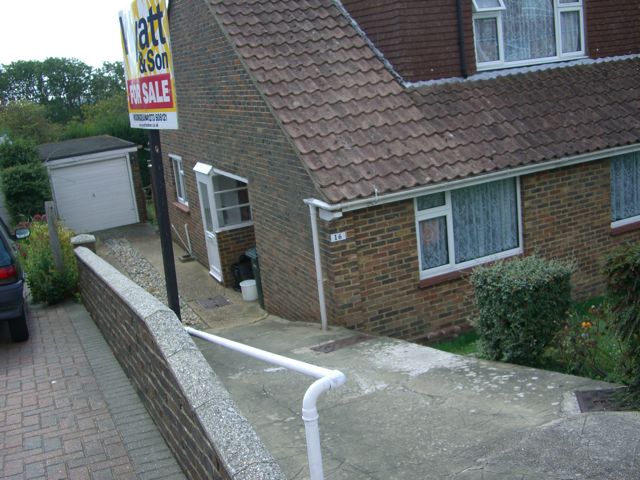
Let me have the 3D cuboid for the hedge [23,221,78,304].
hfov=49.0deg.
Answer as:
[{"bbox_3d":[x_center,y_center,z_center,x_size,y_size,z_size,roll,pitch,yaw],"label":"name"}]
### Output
[{"bbox_3d":[-3.227,0.256,8.350,0.580,0.840,0.700,-13,15,-22],"label":"hedge"}]

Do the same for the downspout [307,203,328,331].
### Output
[{"bbox_3d":[-0.013,0.367,8.910,0.080,1.685,0.080,-13,15,-22],"label":"downspout"}]

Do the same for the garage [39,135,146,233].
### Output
[{"bbox_3d":[-7.535,-1.846,22.376,2.650,2.350,5.500,-13,15,-22],"label":"garage"}]

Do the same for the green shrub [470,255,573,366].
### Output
[{"bbox_3d":[2.265,0.741,7.865,0.760,0.940,0.760,-13,15,-22],"label":"green shrub"}]

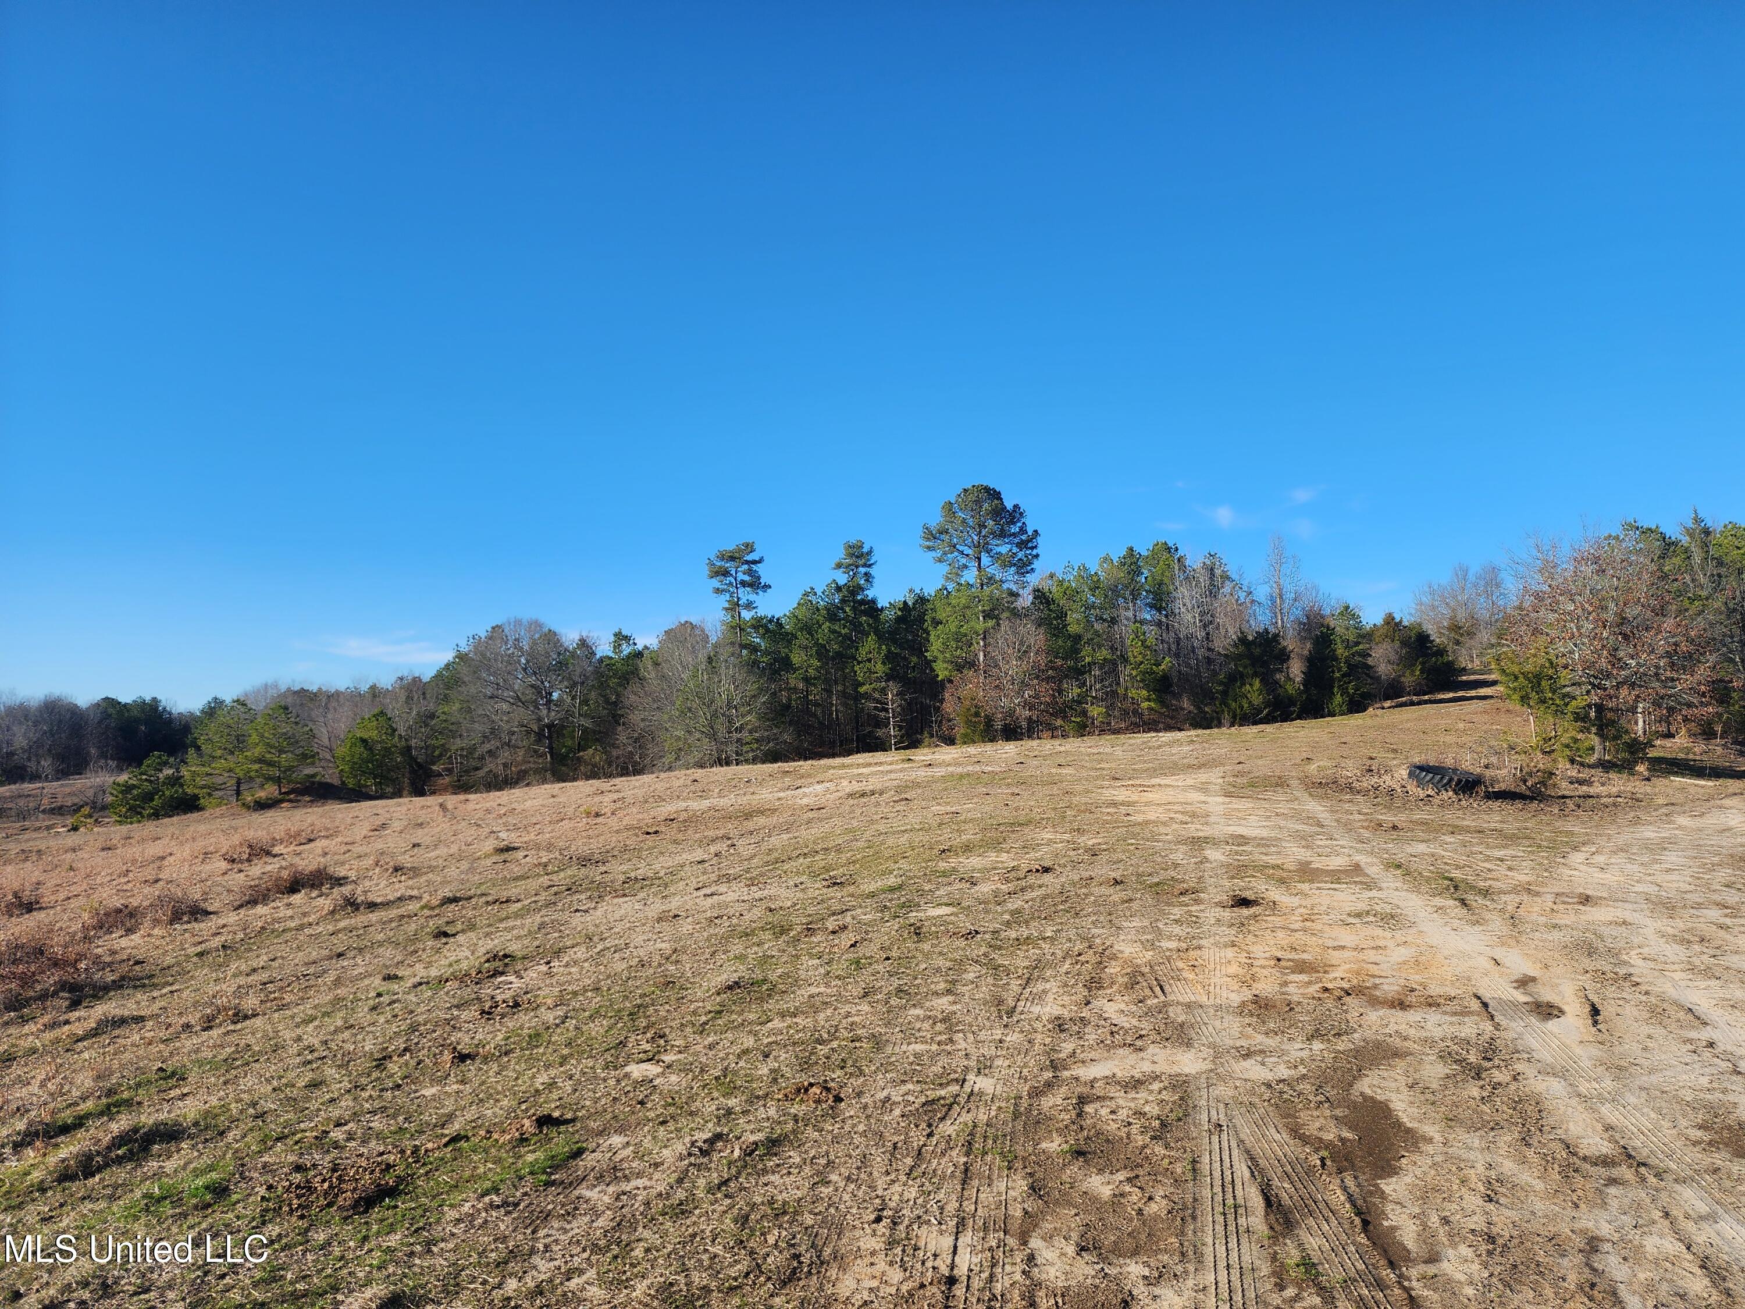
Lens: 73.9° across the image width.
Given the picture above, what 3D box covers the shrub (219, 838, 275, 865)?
[{"bbox_3d":[-11.752,3.704,21.800,0.850,0.420,0.700,-1,-2,0],"label":"shrub"}]

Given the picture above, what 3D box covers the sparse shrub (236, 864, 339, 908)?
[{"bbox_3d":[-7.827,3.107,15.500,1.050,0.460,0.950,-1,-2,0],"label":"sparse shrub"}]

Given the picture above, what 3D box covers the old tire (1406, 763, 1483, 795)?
[{"bbox_3d":[11.591,2.583,23.500,1.330,0.390,1.330,7,5,26],"label":"old tire"}]

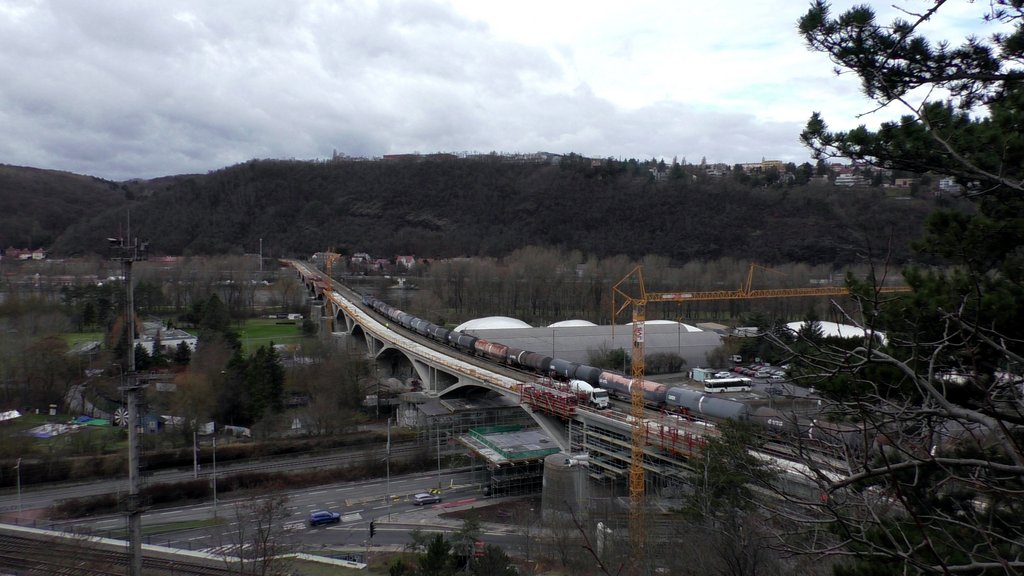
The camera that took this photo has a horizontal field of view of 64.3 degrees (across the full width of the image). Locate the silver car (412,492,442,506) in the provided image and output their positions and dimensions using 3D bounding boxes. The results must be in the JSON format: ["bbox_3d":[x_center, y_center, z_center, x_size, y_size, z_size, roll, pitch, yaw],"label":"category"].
[{"bbox_3d":[-13.743,34.248,132.940,4.400,1.480,1.800,-2,4,-29],"label":"silver car"}]

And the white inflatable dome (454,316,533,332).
[{"bbox_3d":[-6.709,16.542,330.566,37.000,10.000,38.000,-1,4,-12],"label":"white inflatable dome"}]

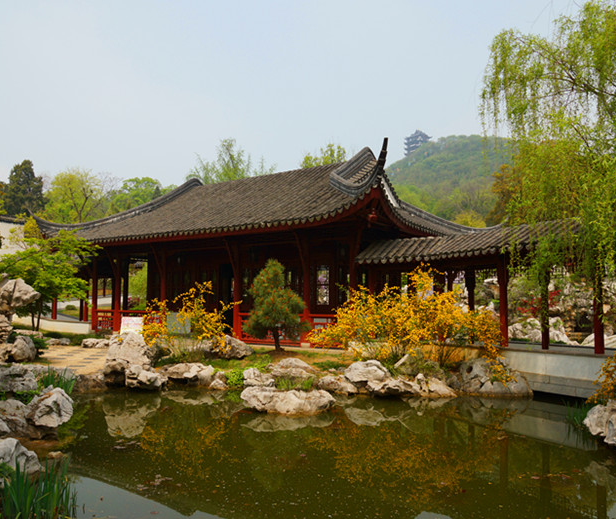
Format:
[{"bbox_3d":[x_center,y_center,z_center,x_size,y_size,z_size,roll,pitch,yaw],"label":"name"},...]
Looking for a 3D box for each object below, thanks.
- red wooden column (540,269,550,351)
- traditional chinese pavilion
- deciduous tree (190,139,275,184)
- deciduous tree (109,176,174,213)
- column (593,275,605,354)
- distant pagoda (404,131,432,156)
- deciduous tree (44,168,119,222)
[{"bbox_3d":[5.491,1.002,12.000,0.170,2.150,0.170,-3,-5,35],"label":"red wooden column"},{"bbox_3d":[-1.840,-0.392,22.160,17.094,7.350,11.466,-3,-5,35],"label":"traditional chinese pavilion"},{"bbox_3d":[-6.035,-2.834,41.000,7.000,13.300,6.500,0,-4,0],"label":"deciduous tree"},{"bbox_3d":[-18.371,-1.892,57.000,8.500,13.000,8.500,0,-4,0],"label":"deciduous tree"},{"bbox_3d":[5.702,0.792,10.200,0.185,2.150,0.185,-3,-5,35],"label":"column"},{"bbox_3d":[109.563,-109.062,520.000,22.000,29.000,22.000,0,-4,0],"label":"distant pagoda"},{"bbox_3d":[-19.785,-2.423,45.000,6.800,12.000,6.800,0,-4,0],"label":"deciduous tree"}]

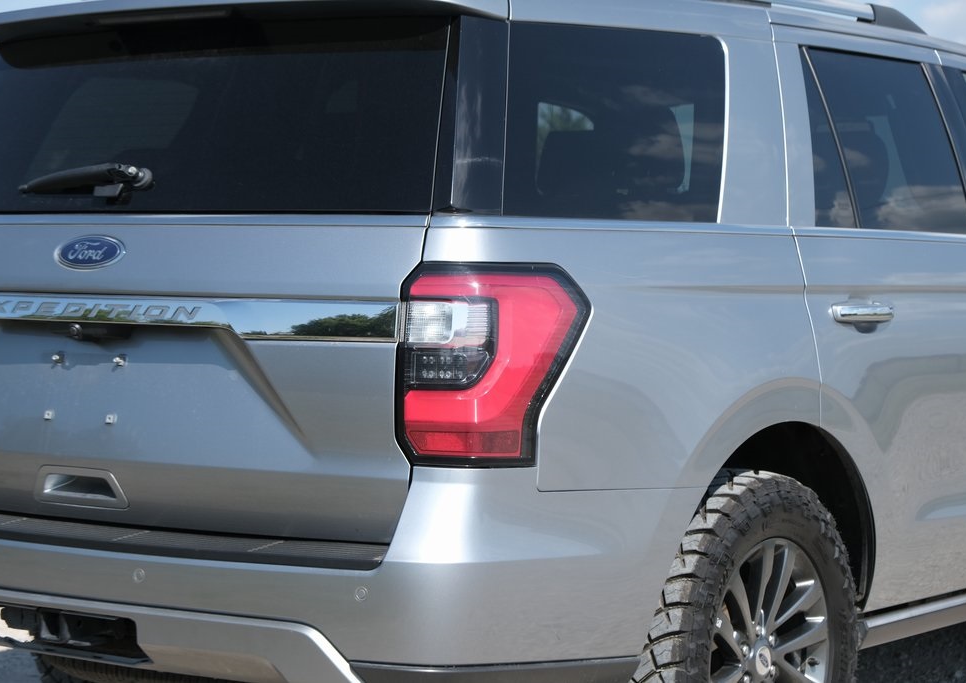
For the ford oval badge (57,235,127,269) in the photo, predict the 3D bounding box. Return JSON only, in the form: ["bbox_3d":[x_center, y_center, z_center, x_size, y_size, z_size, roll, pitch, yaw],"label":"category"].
[{"bbox_3d":[-0.806,-0.181,4.840,0.203,0.081,0.015,2,-15,36],"label":"ford oval badge"}]

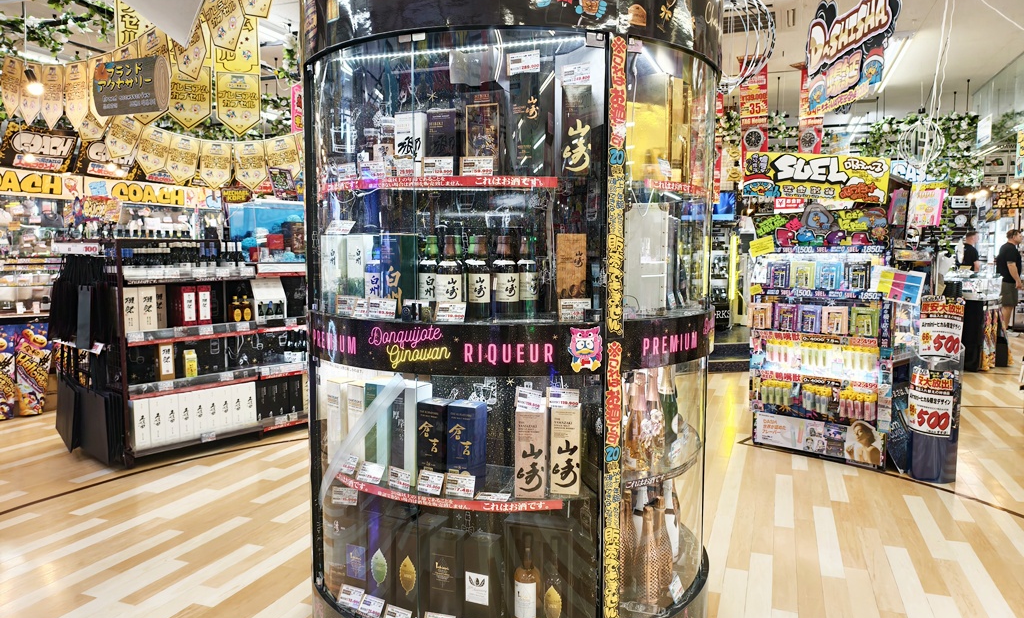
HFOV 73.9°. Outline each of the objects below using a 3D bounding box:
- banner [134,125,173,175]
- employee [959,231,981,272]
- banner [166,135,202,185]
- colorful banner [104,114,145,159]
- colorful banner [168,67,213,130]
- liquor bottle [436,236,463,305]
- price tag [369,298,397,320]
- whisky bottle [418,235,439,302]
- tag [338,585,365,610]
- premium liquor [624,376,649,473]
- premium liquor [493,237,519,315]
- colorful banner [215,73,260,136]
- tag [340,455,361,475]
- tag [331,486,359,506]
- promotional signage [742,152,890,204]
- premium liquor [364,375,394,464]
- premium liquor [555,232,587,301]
[{"bbox_3d":[-3.164,-1.383,6.000,0.280,0.405,0.005,15,6,4],"label":"banner"},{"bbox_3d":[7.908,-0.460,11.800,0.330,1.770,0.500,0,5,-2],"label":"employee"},{"bbox_3d":[-2.888,-1.318,6.000,0.283,0.422,0.012,9,4,-1],"label":"banner"},{"bbox_3d":[-3.437,-1.534,6.050,0.272,0.400,0.010,24,5,-2],"label":"colorful banner"},{"bbox_3d":[-2.005,-1.321,4.250,0.272,0.400,0.010,-1,6,-8],"label":"colorful banner"},{"bbox_3d":[-0.201,-0.100,2.180,0.080,0.268,0.080,1,6,10],"label":"liquor bottle"},{"bbox_3d":[-0.452,-0.002,2.369,0.105,0.071,0.005,2,-11,19],"label":"price tag"},{"bbox_3d":[-0.279,-0.112,2.374,0.084,0.286,0.084,0,5,-7],"label":"whisky bottle"},{"bbox_3d":[-0.560,1.008,2.381,0.097,0.058,0.008,2,-17,28],"label":"tag"},{"bbox_3d":[0.453,0.405,2.427,0.097,0.337,0.097,1,5,11],"label":"premium liquor"},{"bbox_3d":[-0.018,-0.099,2.189,0.085,0.267,0.085,0,4,5],"label":"premium liquor"},{"bbox_3d":[-1.809,-1.353,4.500,0.283,0.422,0.012,-1,5,-10],"label":"colorful banner"},{"bbox_3d":[-0.613,0.569,2.526,0.105,0.071,0.005,4,-18,40],"label":"tag"},{"bbox_3d":[-0.582,0.654,2.374,0.100,0.058,0.008,1,0,17],"label":"tag"},{"bbox_3d":[2.309,-0.998,5.172,1.030,0.345,0.020,4,-3,17],"label":"promotional signage"},{"bbox_3d":[-0.450,0.428,2.409,0.099,0.333,0.090,3,7,32],"label":"premium liquor"},{"bbox_3d":[0.191,-0.107,2.211,0.091,0.271,0.090,0,6,0],"label":"premium liquor"}]

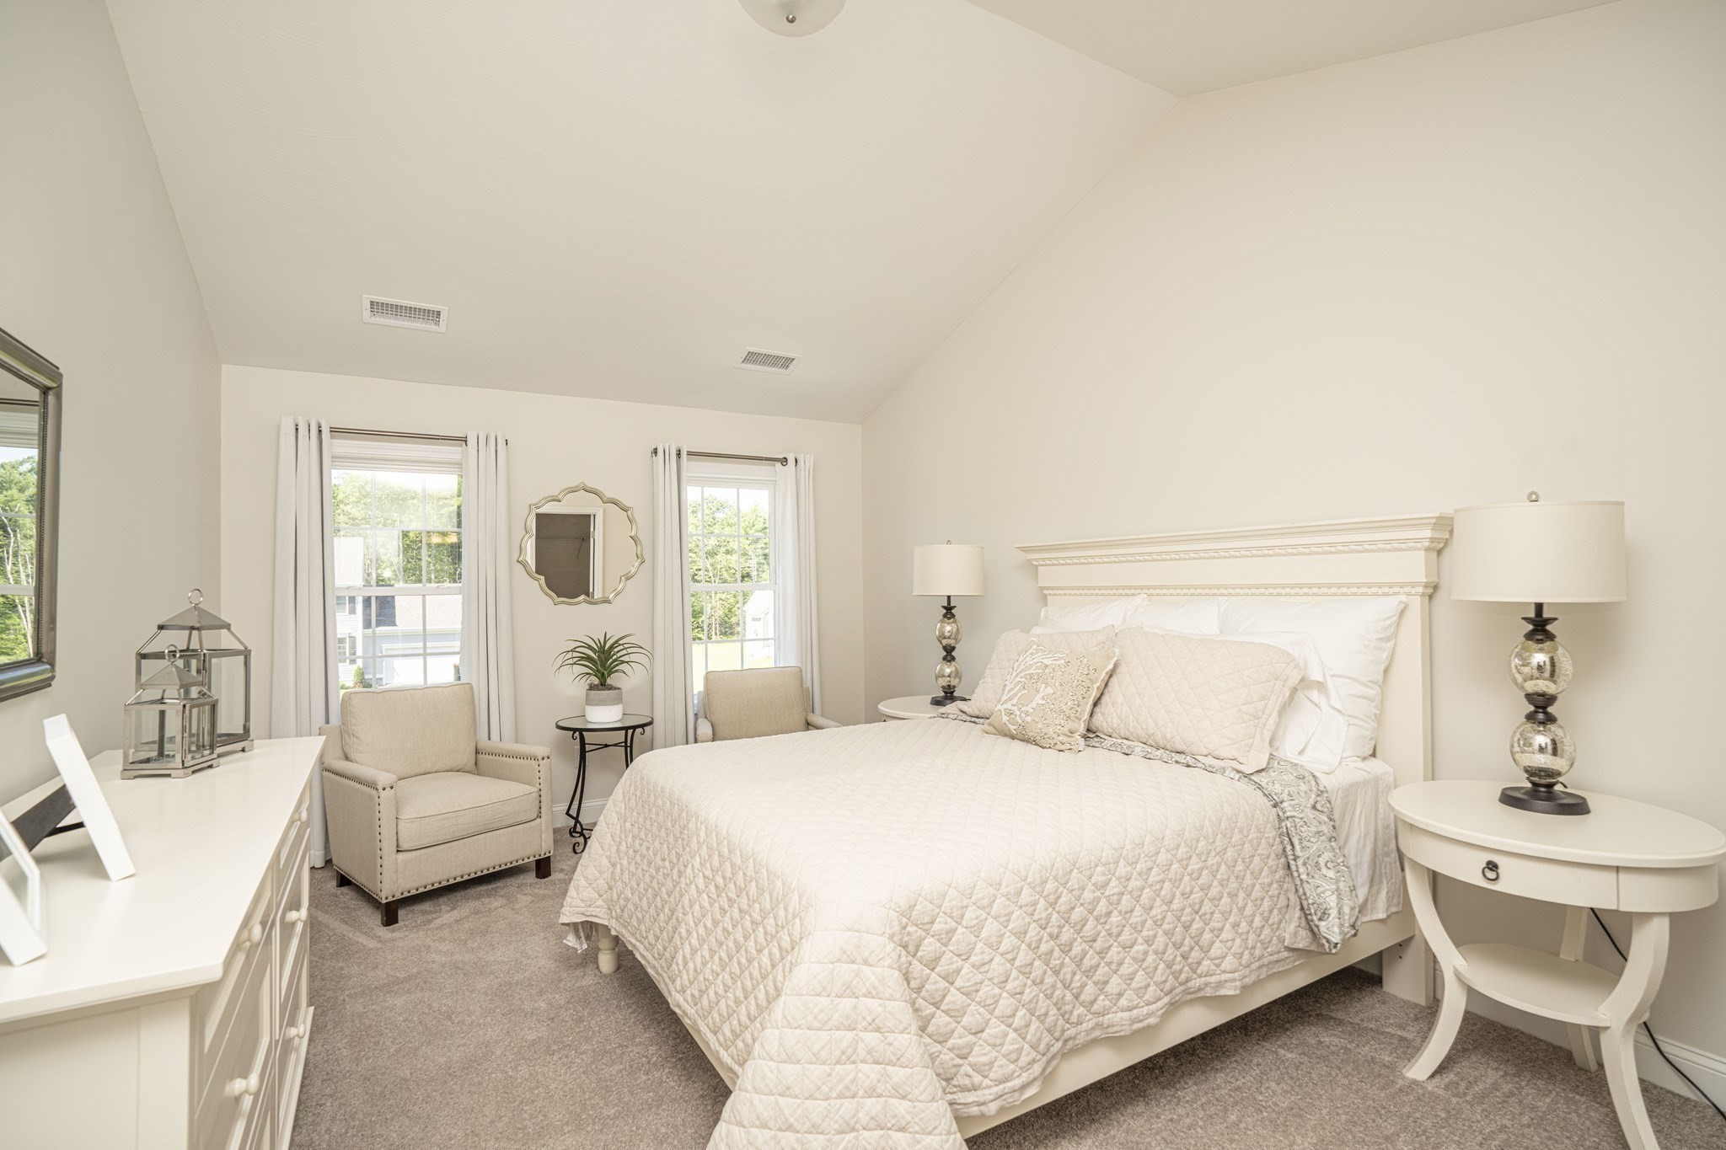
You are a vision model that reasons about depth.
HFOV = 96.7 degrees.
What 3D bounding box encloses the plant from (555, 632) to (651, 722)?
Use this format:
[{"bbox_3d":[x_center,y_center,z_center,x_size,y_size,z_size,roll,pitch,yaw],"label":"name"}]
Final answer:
[{"bbox_3d":[-1.317,0.515,3.880,0.480,0.450,0.460,1,-1,-31],"label":"plant"}]

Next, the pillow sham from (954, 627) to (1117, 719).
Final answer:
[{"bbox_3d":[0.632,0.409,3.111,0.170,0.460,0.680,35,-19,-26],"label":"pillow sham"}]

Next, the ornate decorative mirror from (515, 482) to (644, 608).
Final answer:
[{"bbox_3d":[-1.558,-0.173,4.283,0.670,0.680,0.040,1,-1,-28],"label":"ornate decorative mirror"}]

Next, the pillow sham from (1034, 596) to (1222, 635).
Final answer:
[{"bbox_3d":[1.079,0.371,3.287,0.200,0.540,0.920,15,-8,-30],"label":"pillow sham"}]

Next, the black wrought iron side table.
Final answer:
[{"bbox_3d":[-1.365,1.096,4.068,0.485,0.646,0.485,-1,-1,-32],"label":"black wrought iron side table"}]

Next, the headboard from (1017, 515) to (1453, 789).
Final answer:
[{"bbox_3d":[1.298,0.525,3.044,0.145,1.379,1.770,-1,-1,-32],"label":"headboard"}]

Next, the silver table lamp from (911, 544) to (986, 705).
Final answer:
[{"bbox_3d":[0.431,0.241,3.943,0.357,0.828,0.357,-1,-1,0],"label":"silver table lamp"}]

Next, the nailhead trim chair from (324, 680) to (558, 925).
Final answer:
[{"bbox_3d":[-2.026,0.993,3.639,0.860,0.871,0.720,-2,-1,42],"label":"nailhead trim chair"}]

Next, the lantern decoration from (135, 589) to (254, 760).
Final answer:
[{"bbox_3d":[-1.693,0.253,1.949,0.167,0.426,0.167,-1,-1,-4],"label":"lantern decoration"}]

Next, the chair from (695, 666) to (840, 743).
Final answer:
[{"bbox_3d":[-0.570,0.979,4.314,0.710,0.830,0.770,0,-1,-16],"label":"chair"}]

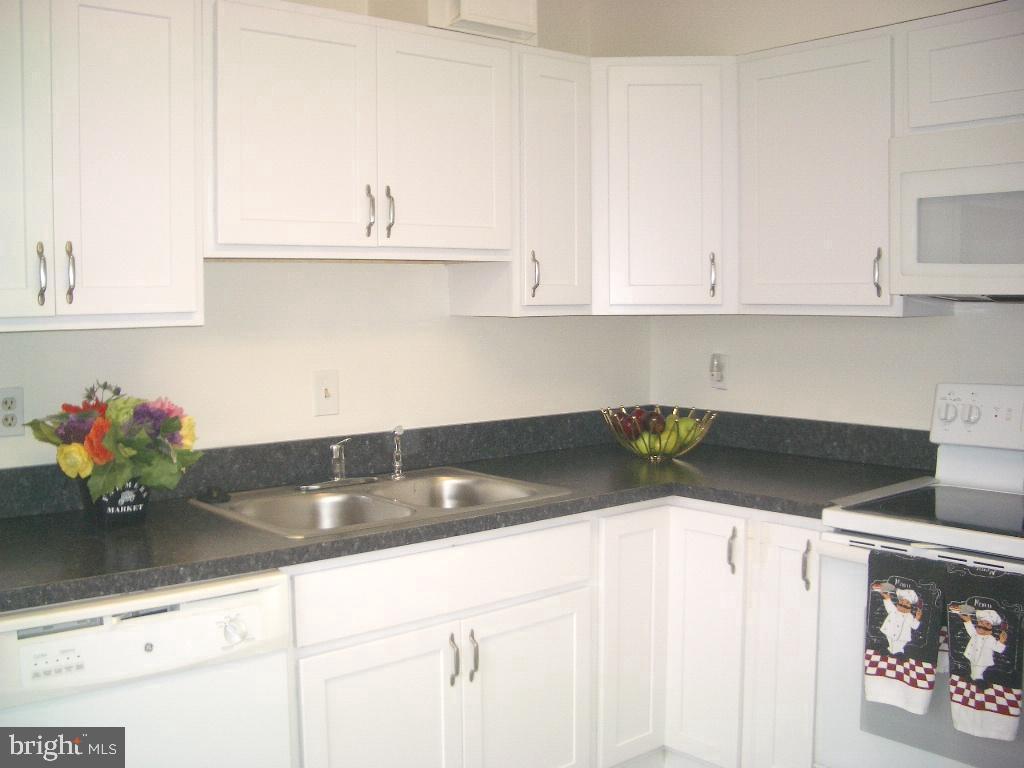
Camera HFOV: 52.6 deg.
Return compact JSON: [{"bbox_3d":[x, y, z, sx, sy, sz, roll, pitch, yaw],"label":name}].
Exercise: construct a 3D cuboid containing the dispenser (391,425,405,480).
[{"bbox_3d":[-0.322,0.191,2.946,0.043,0.150,0.050,-4,6,-40],"label":"dispenser"}]

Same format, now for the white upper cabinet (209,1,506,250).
[{"bbox_3d":[-0.436,-0.626,2.716,0.900,0.610,0.320,-4,6,-40],"label":"white upper cabinet"}]

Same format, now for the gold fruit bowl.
[{"bbox_3d":[0.460,0.166,3.249,0.355,0.150,0.355,0,4,0],"label":"gold fruit bowl"}]

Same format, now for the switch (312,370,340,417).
[{"bbox_3d":[-0.514,0.026,2.897,0.073,0.120,0.014,-4,6,-40],"label":"switch"}]

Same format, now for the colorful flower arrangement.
[{"bbox_3d":[-0.896,0.126,2.325,0.365,0.250,0.300,-4,6,-40],"label":"colorful flower arrangement"}]

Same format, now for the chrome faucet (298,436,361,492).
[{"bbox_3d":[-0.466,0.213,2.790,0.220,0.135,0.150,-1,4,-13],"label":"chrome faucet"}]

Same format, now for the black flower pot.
[{"bbox_3d":[-0.899,0.256,2.335,0.150,0.114,0.145,-4,6,-40],"label":"black flower pot"}]

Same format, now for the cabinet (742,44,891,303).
[{"bbox_3d":[0.944,-0.578,2.975,0.320,0.745,0.510,-4,6,-40],"label":"cabinet"}]

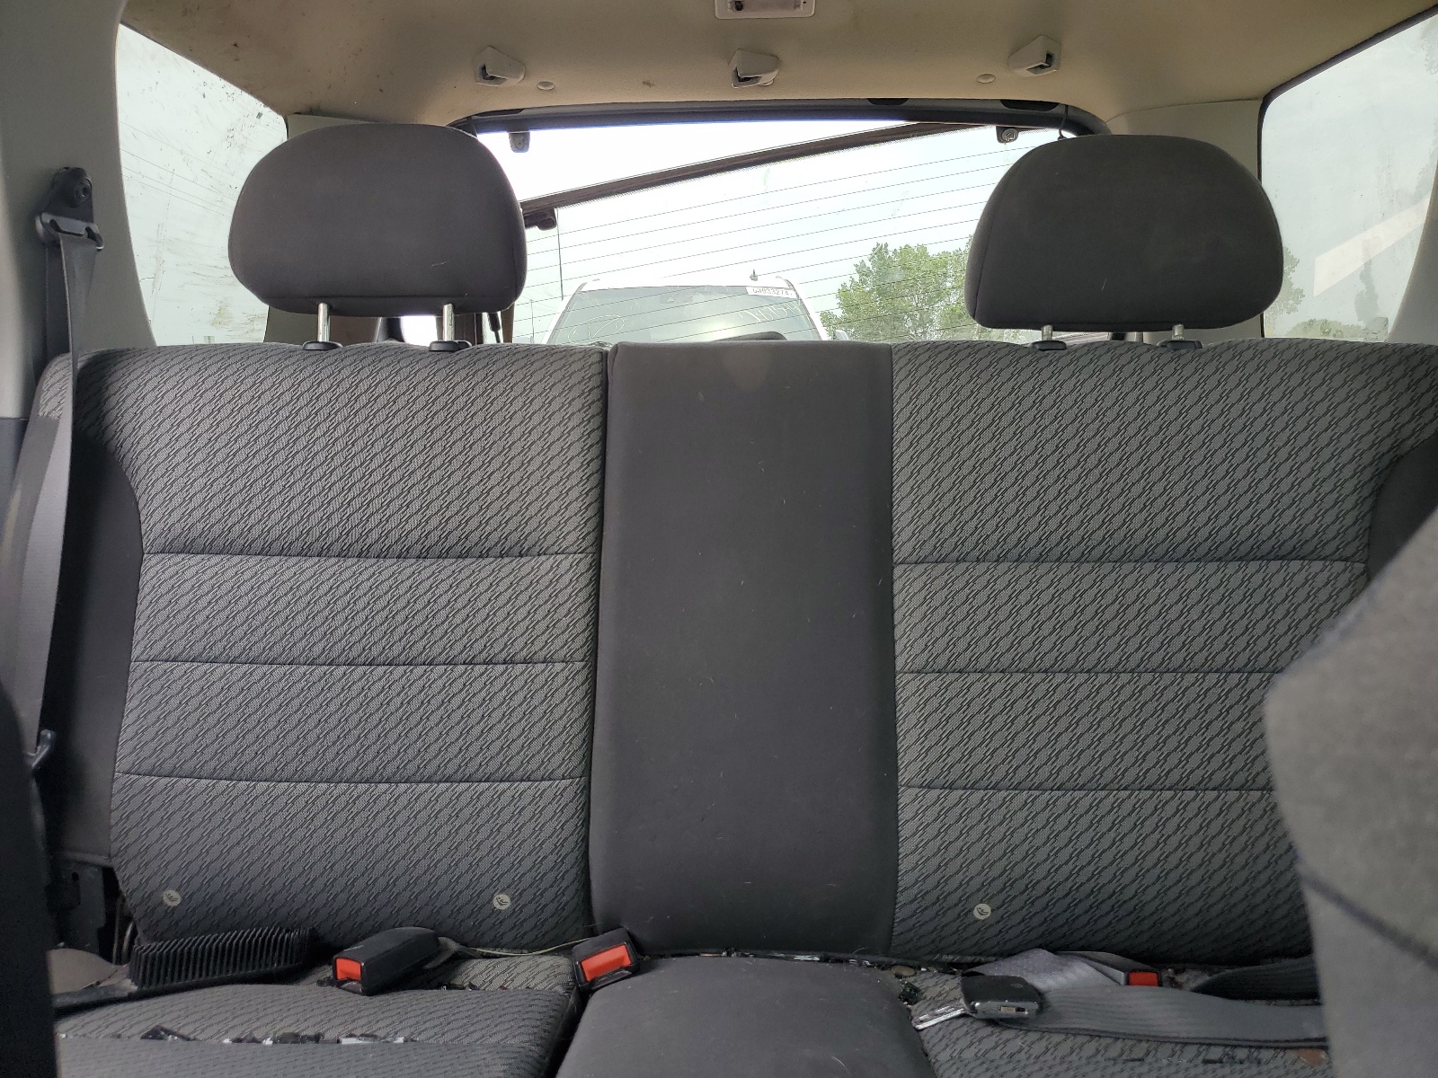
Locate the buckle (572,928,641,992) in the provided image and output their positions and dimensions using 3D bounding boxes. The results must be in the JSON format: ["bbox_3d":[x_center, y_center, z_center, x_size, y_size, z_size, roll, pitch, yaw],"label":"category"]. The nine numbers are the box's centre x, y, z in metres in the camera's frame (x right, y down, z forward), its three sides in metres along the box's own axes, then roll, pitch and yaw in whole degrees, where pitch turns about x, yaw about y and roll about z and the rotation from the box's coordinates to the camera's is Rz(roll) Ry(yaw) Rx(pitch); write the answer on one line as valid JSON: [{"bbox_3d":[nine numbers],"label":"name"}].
[{"bbox_3d":[-0.093,0.343,0.880,0.049,0.027,0.072,-19,-11,-11],"label":"buckle"}]

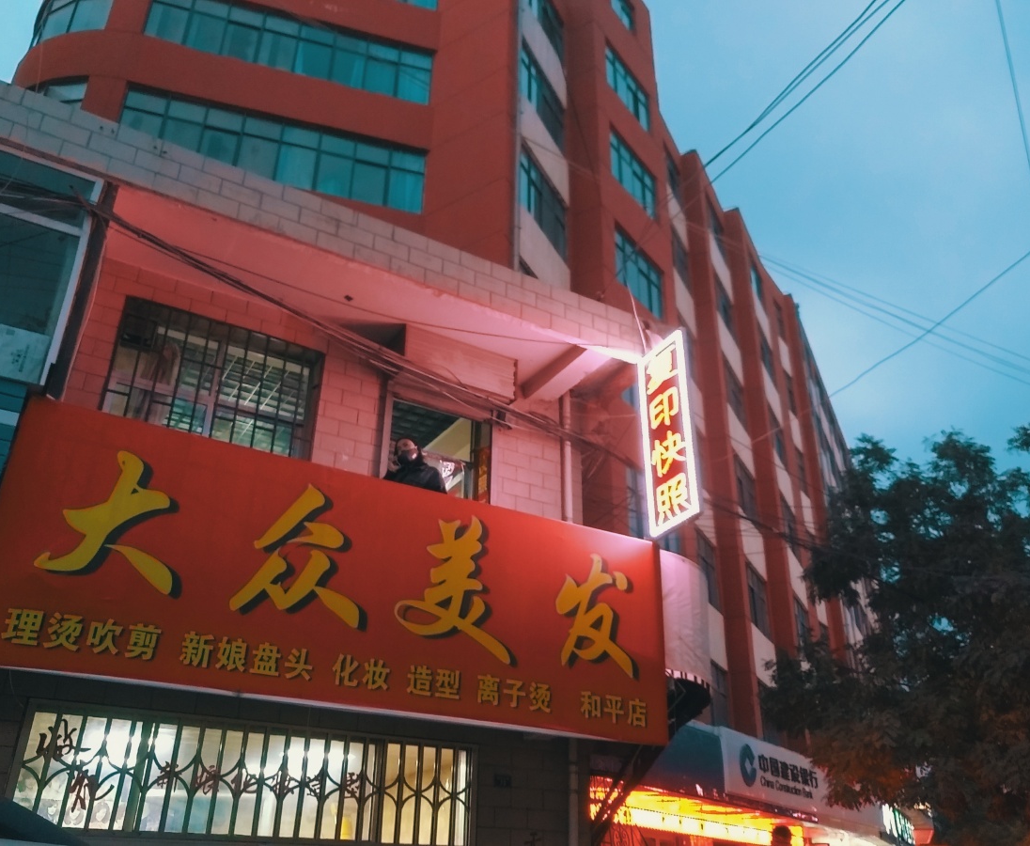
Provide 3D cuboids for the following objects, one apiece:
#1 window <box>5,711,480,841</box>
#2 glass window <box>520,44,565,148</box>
[{"bbox_3d":[-1.950,2.895,7.074,3.660,0.820,0.120,16,-31,-26],"label":"window"},{"bbox_3d":[0.693,-7.774,21.591,0.150,1.798,2.518,-13,-30,25],"label":"glass window"}]

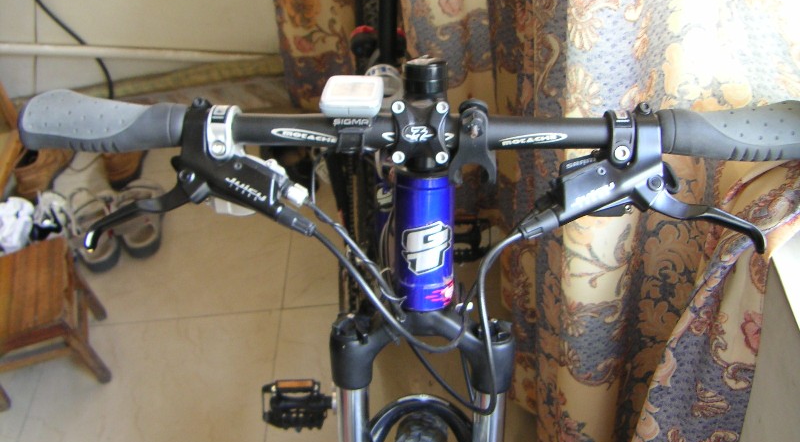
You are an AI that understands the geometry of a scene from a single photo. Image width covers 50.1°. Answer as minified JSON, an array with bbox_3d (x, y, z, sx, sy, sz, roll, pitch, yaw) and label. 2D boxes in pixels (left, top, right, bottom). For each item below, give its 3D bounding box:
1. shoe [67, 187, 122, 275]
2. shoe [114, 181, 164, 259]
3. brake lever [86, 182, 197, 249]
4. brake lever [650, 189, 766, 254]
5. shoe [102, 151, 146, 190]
[{"bbox_3d":[-0.734,-0.003,2.027,0.105,0.095,0.270,-17,43,-7],"label":"shoe"},{"bbox_3d":[-0.630,-0.035,2.040,0.105,0.095,0.265,-15,43,-4],"label":"shoe"},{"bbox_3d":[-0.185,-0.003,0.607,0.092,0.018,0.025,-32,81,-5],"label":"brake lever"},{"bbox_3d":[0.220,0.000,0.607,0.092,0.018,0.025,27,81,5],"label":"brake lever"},{"bbox_3d":[-0.723,-0.220,2.245,0.105,0.110,0.285,-5,43,6],"label":"shoe"}]

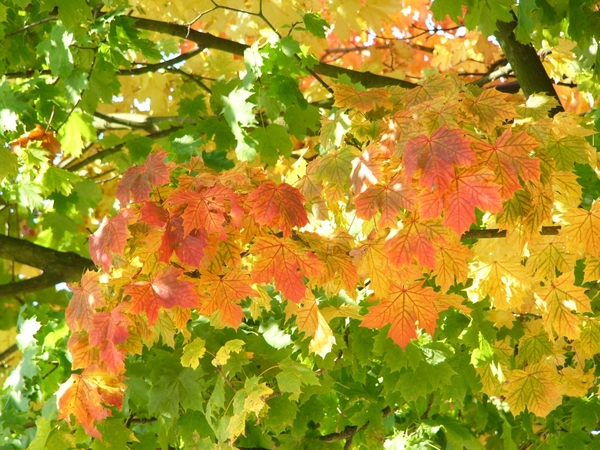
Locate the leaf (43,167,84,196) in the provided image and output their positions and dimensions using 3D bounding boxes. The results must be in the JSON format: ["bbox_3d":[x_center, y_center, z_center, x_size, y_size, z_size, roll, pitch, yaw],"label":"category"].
[{"bbox_3d":[-0.470,-0.086,9.100,0.081,0.070,0.030,-15,-31,-20],"label":"leaf"}]

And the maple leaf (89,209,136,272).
[{"bbox_3d":[-0.328,0.027,8.000,0.086,0.111,0.040,3,-21,21],"label":"maple leaf"}]

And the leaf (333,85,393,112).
[{"bbox_3d":[0.117,-0.238,8.600,0.113,0.057,0.035,0,-50,0],"label":"leaf"}]

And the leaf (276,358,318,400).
[{"bbox_3d":[-0.005,0.290,8.600,0.079,0.079,0.030,0,-25,0],"label":"leaf"}]

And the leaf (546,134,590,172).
[{"bbox_3d":[0.503,-0.134,8.600,0.090,0.073,0.025,0,-28,0],"label":"leaf"}]

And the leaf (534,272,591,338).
[{"bbox_3d":[0.459,0.145,7.900,0.080,0.116,0.040,-20,-14,-5],"label":"leaf"}]

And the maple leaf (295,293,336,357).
[{"bbox_3d":[0.027,0.174,8.000,0.075,0.109,0.045,-14,-12,-13],"label":"maple leaf"}]

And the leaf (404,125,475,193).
[{"bbox_3d":[0.256,-0.122,8.400,0.129,0.125,0.030,0,-18,0],"label":"leaf"}]

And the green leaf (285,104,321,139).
[{"bbox_3d":[0.005,-0.204,9.000,0.075,0.069,0.025,0,-15,0],"label":"green leaf"}]

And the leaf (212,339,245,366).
[{"bbox_3d":[-0.127,0.226,8.100,0.055,0.048,0.020,11,-20,4],"label":"leaf"}]

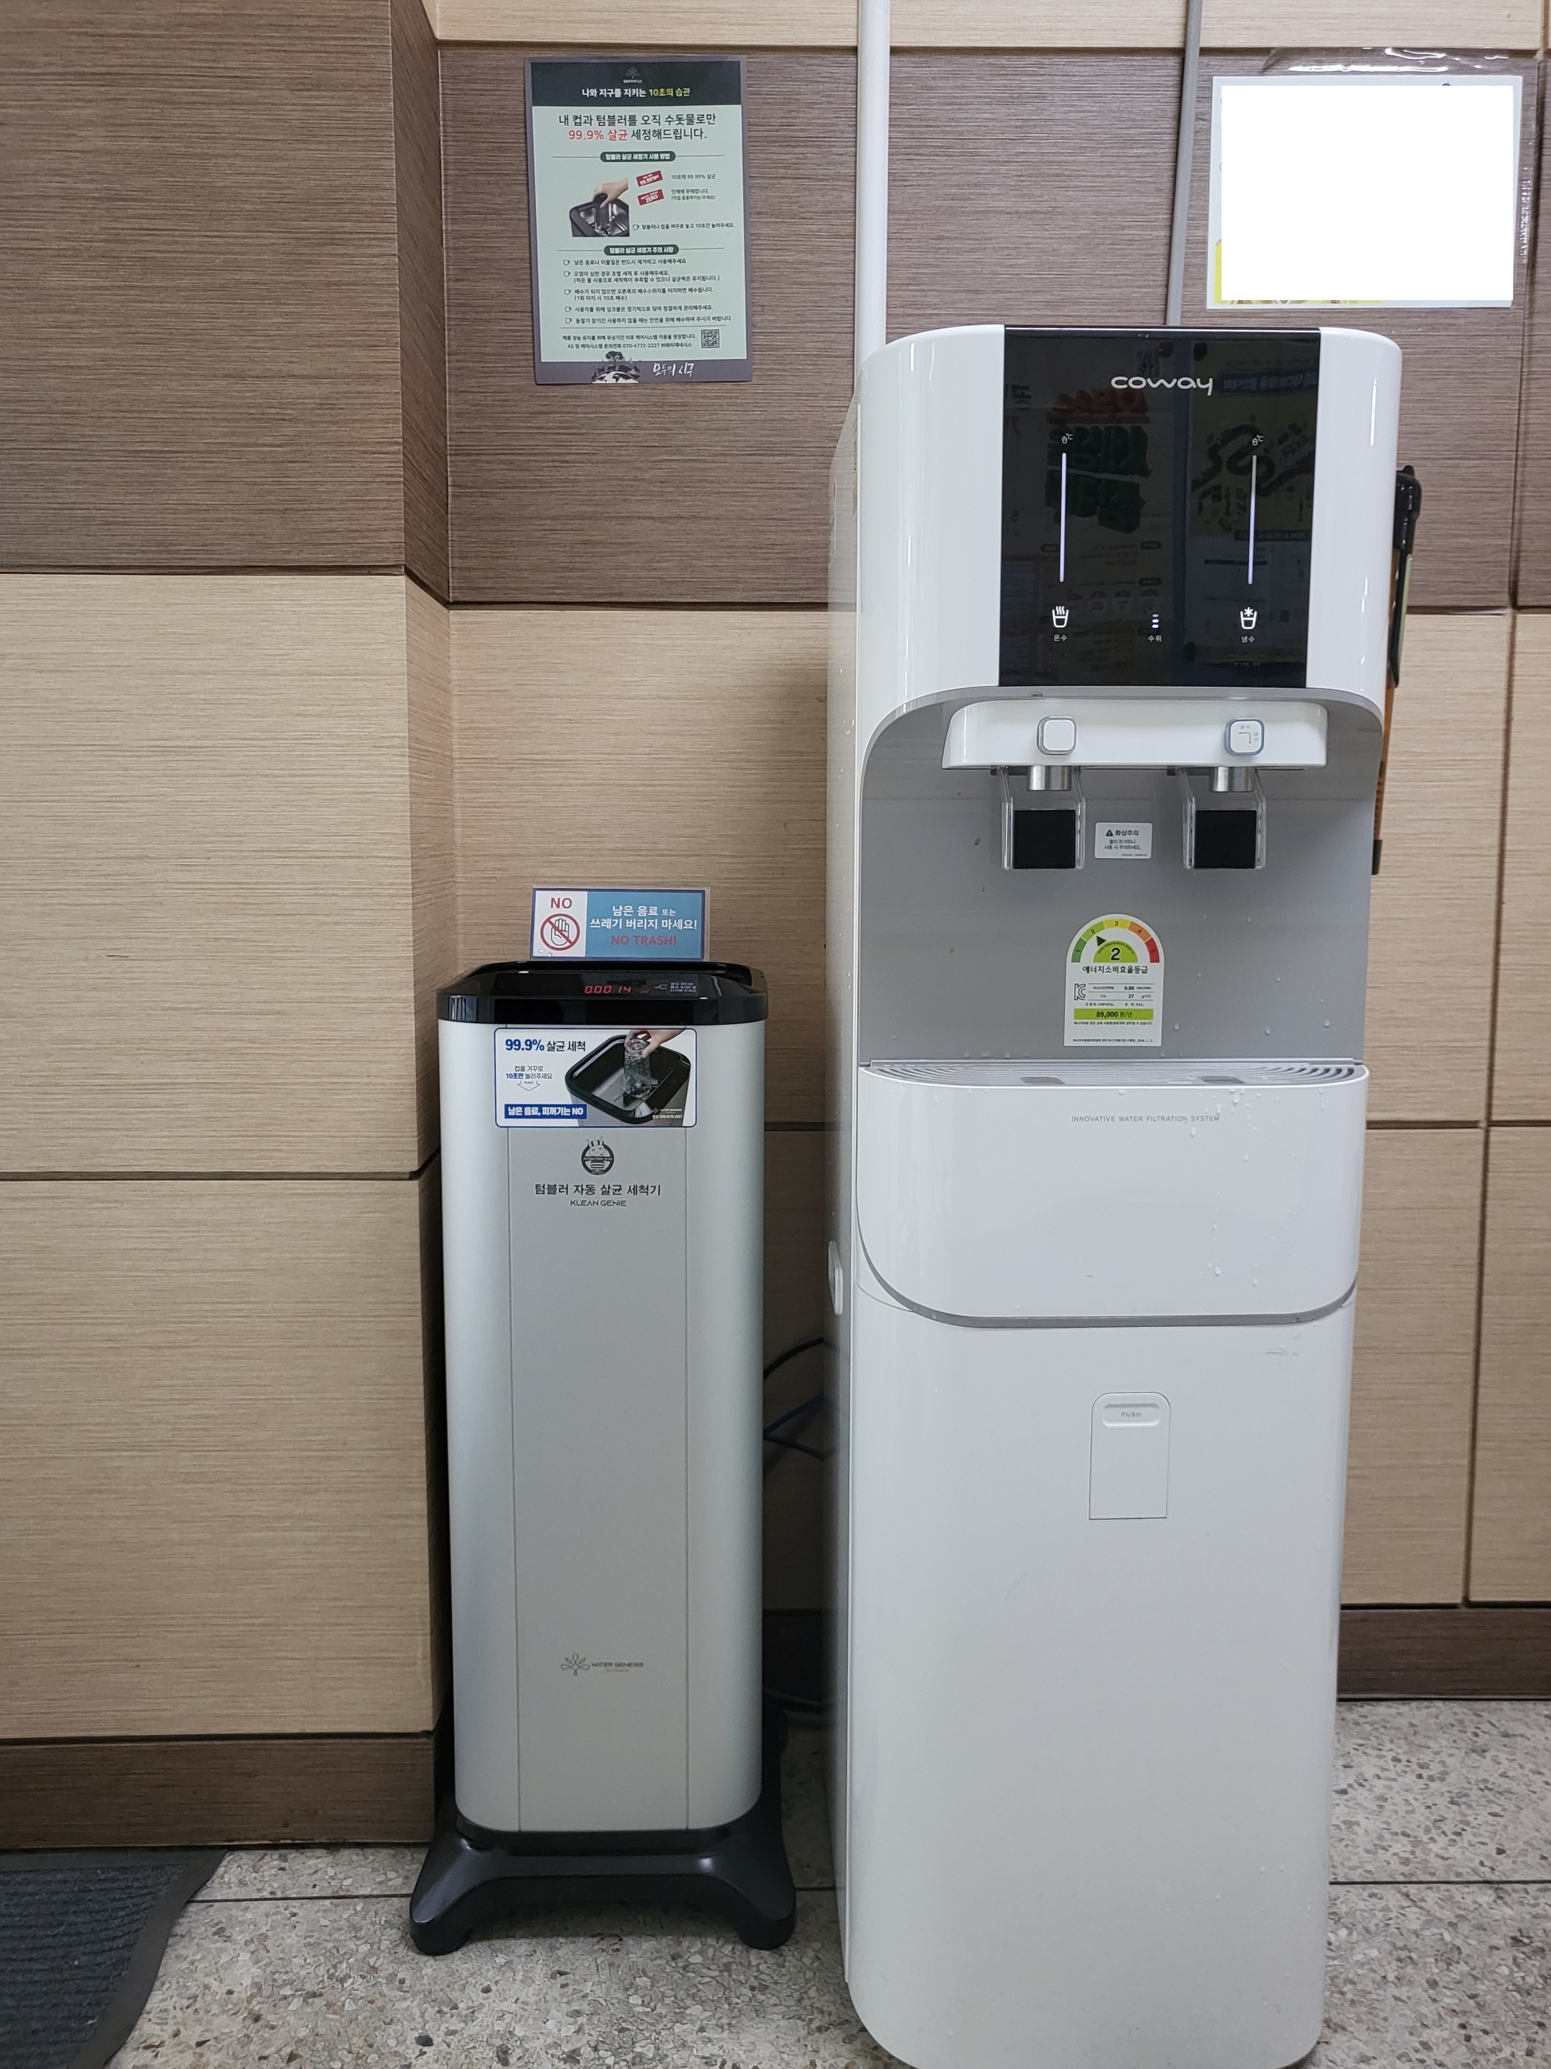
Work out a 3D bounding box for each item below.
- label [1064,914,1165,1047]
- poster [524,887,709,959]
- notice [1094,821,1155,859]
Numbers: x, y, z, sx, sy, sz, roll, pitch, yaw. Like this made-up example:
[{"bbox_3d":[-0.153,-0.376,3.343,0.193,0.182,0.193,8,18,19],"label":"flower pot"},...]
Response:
[{"bbox_3d":[0.249,-0.039,1.138,0.072,0.098,0.004,0,6,-1],"label":"label"},{"bbox_3d":[-0.152,-0.107,1.520,0.174,0.071,0.004,0,6,-1],"label":"poster"},{"bbox_3d":[0.253,-0.140,1.127,0.042,0.026,0.004,0,6,-1],"label":"notice"}]

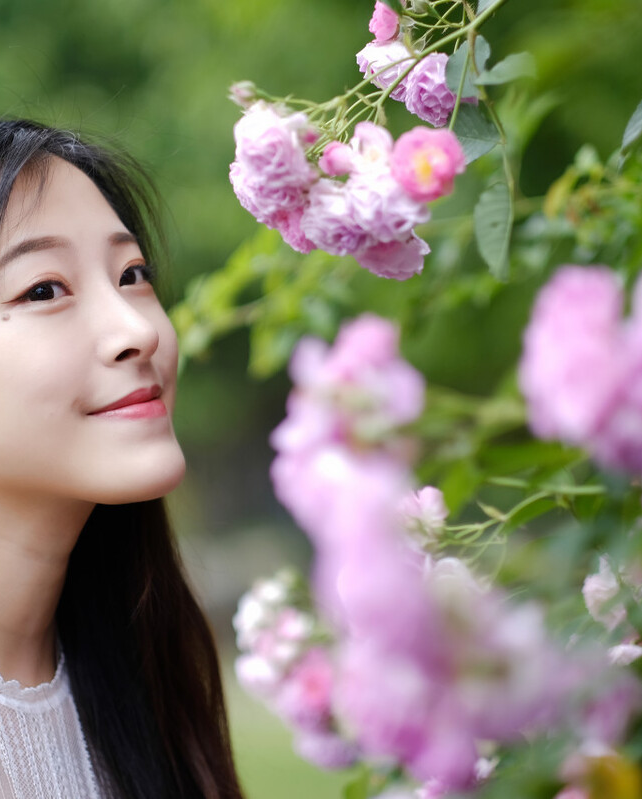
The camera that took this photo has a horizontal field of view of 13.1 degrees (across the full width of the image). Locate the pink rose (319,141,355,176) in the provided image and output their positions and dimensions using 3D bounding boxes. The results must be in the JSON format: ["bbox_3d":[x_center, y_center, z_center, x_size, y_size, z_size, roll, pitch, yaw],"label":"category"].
[{"bbox_3d":[0.008,-0.118,1.370,0.019,0.018,0.019,0,0,0],"label":"pink rose"}]

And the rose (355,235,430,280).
[{"bbox_3d":[0.035,-0.072,1.380,0.036,0.027,0.032,0,0,-14],"label":"rose"}]

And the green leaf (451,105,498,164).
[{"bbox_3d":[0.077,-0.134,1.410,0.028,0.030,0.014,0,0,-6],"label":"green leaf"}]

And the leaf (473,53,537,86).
[{"bbox_3d":[0.093,-0.167,1.420,0.037,0.017,0.020,0,0,-37],"label":"leaf"}]

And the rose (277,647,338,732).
[{"bbox_3d":[-0.006,0.155,1.500,0.034,0.046,0.034,0,0,14],"label":"rose"}]

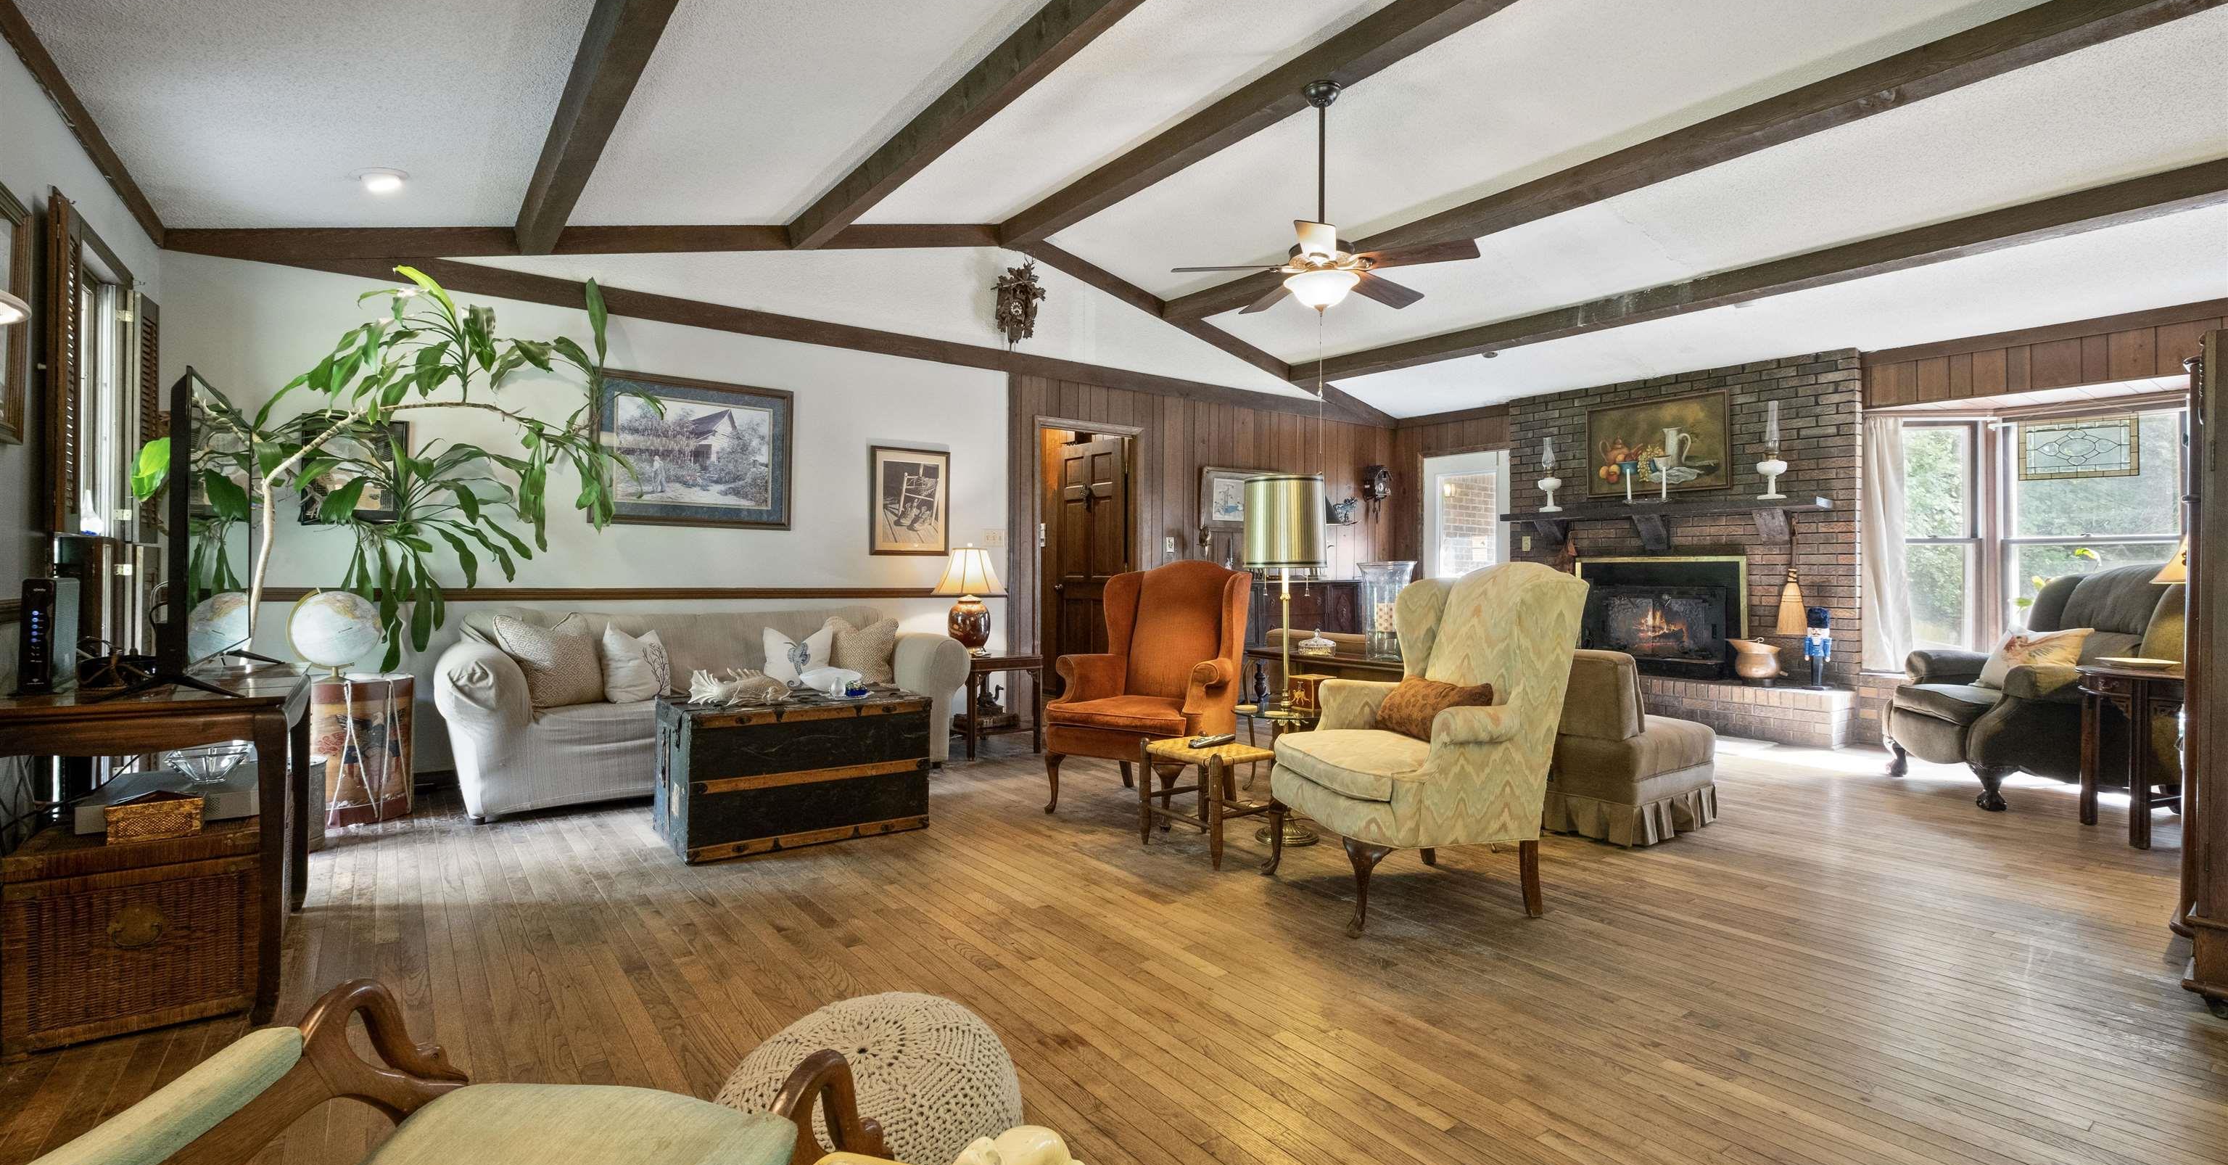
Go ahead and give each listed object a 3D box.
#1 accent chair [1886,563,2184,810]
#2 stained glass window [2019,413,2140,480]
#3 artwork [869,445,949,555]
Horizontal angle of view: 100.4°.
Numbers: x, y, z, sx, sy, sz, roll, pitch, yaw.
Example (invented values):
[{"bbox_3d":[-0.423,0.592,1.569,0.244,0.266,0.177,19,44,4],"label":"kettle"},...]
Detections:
[{"bbox_3d":[4.564,0.481,4.602,0.930,1.130,0.890,1,0,8],"label":"accent chair"},{"bbox_3d":[5.818,-0.807,5.607,0.025,0.370,0.513,0,0,-38],"label":"stained glass window"},{"bbox_3d":[-1.238,-0.492,5.658,0.520,0.650,0.030,0,0,-36],"label":"artwork"}]

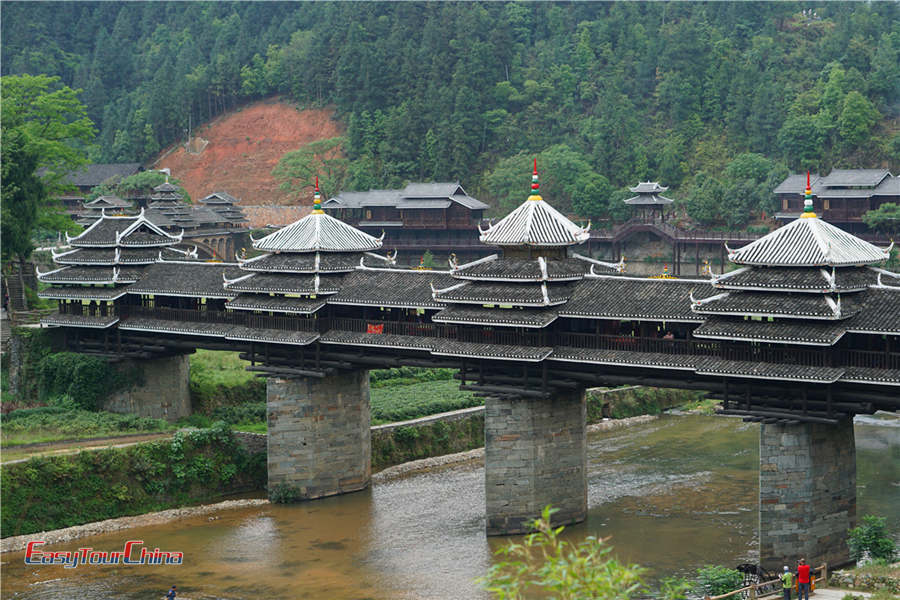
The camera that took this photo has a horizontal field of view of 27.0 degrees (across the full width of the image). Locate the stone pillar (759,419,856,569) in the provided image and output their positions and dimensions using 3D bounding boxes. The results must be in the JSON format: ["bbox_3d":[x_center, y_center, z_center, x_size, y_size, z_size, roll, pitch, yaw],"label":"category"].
[{"bbox_3d":[17.062,8.920,89.300,3.088,7.387,8.350,3,5,42],"label":"stone pillar"}]

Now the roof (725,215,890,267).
[{"bbox_3d":[16.967,-2.875,88.546,5.478,2.175,5.478,3,5,42],"label":"roof"}]

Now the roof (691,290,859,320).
[{"bbox_3d":[17.734,0.075,92.528,8.200,1.050,8.200,3,6,42],"label":"roof"}]

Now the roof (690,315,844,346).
[{"bbox_3d":[17.750,1.272,92.615,7.800,1.000,8.600,3,6,42],"label":"roof"}]

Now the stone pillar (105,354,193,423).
[{"bbox_3d":[-20.431,5.632,122.700,3.154,4.482,7.636,3,5,42],"label":"stone pillar"}]

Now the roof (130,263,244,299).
[{"bbox_3d":[-14.935,-1.414,121.665,11.700,2.050,6.100,3,6,42],"label":"roof"}]

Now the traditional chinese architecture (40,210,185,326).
[{"bbox_3d":[-21.290,-2.176,122.915,8.051,7.503,8.300,3,5,42],"label":"traditional chinese architecture"}]

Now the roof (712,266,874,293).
[{"bbox_3d":[17.718,-1.141,92.440,6.900,1.100,6.900,3,6,42],"label":"roof"}]

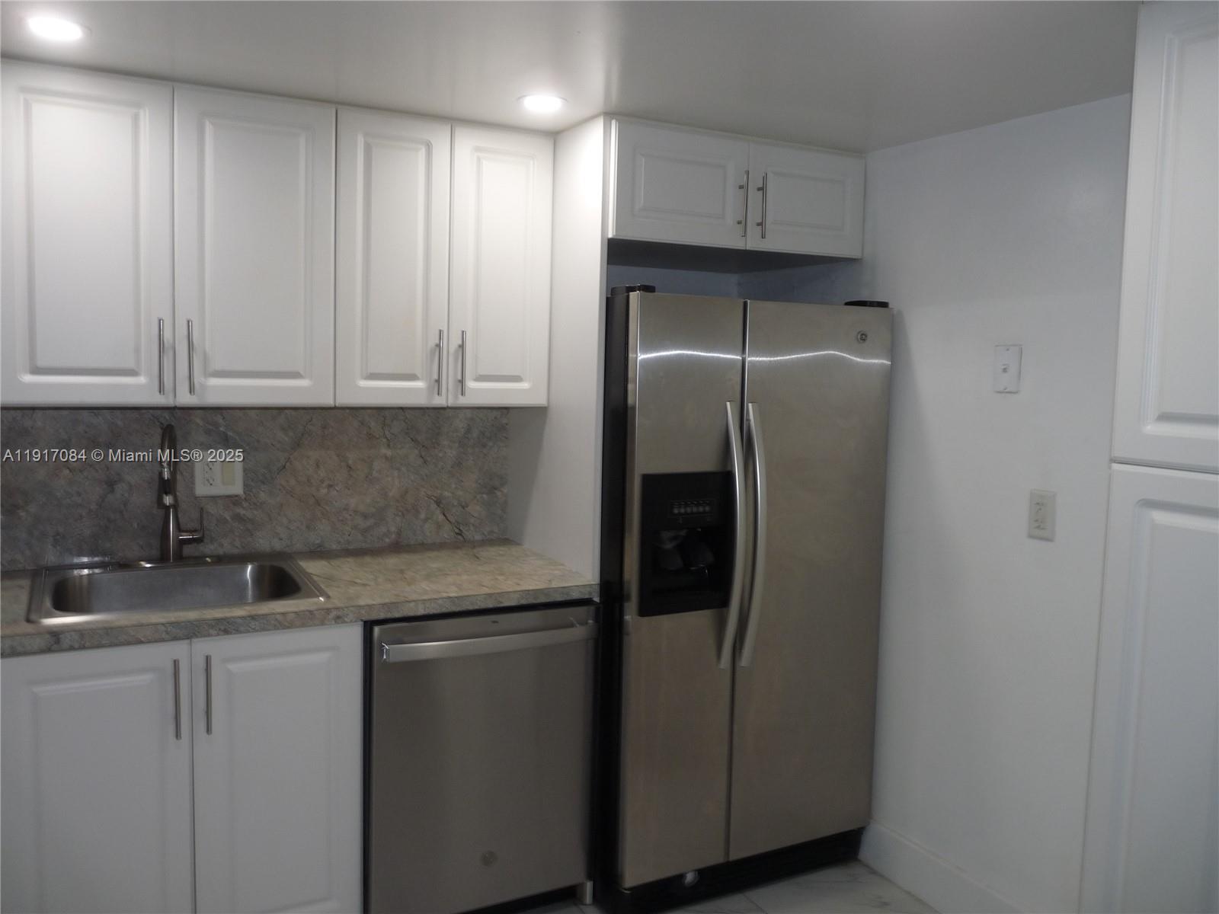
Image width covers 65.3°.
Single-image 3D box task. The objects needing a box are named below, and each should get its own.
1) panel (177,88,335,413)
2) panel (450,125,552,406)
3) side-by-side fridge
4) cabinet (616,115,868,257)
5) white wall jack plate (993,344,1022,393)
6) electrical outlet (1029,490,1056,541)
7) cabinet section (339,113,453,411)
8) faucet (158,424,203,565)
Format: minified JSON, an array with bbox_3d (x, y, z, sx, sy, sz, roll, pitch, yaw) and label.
[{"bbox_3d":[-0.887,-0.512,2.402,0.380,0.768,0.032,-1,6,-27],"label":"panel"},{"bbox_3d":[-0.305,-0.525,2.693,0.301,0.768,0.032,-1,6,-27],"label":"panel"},{"bbox_3d":[0.260,0.375,2.960,0.841,1.693,0.817,-1,6,-27],"label":"side-by-side fridge"},{"bbox_3d":[0.237,-0.768,2.955,0.857,0.304,0.666,-1,6,-27],"label":"cabinet"},{"bbox_3d":[0.994,-0.219,2.375,0.010,0.115,0.071,-1,6,-27],"label":"white wall jack plate"},{"bbox_3d":[1.043,0.142,2.292,0.010,0.115,0.071,-1,6,-27],"label":"electrical outlet"},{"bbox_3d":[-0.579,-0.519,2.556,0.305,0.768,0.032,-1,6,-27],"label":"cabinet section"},{"bbox_3d":[-1.164,0.106,2.584,0.125,0.391,0.262,-1,5,-23],"label":"faucet"}]

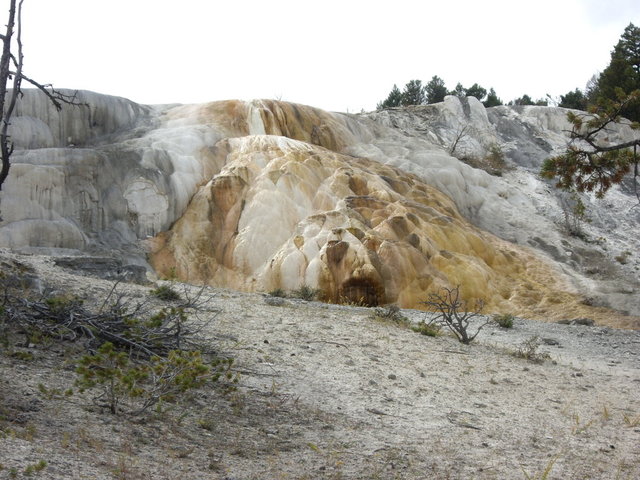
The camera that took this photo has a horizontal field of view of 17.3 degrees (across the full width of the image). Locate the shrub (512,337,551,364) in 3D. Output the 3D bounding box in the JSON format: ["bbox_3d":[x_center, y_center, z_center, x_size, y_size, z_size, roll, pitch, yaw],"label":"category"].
[{"bbox_3d":[2.438,1.274,24.300,0.438,0.313,0.394,0,-3,0],"label":"shrub"}]

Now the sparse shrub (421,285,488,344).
[{"bbox_3d":[1.691,0.937,26.500,0.855,0.732,0.727,0,-3,0],"label":"sparse shrub"}]

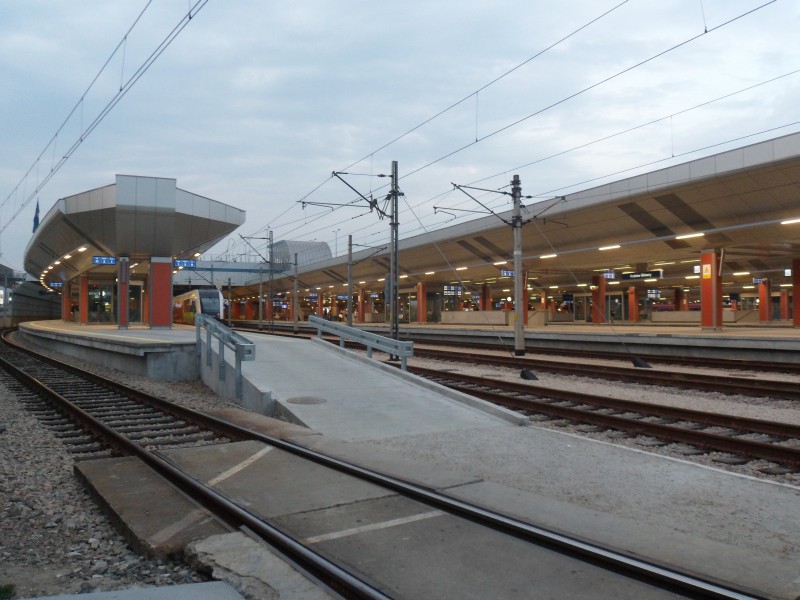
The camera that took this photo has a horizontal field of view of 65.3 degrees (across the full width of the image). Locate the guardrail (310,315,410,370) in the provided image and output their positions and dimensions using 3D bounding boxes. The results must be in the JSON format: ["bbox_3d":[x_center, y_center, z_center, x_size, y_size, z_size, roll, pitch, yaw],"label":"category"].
[{"bbox_3d":[-1.187,1.040,15.545,0.326,0.765,5.763,1,4,-27],"label":"guardrail"}]

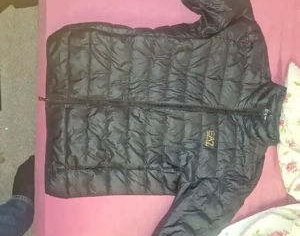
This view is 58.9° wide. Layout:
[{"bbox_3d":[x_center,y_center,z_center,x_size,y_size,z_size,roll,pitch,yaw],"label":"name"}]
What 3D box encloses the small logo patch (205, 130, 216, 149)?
[{"bbox_3d":[0.179,0.064,0.785,0.033,0.005,0.053,6,88,-7],"label":"small logo patch"}]

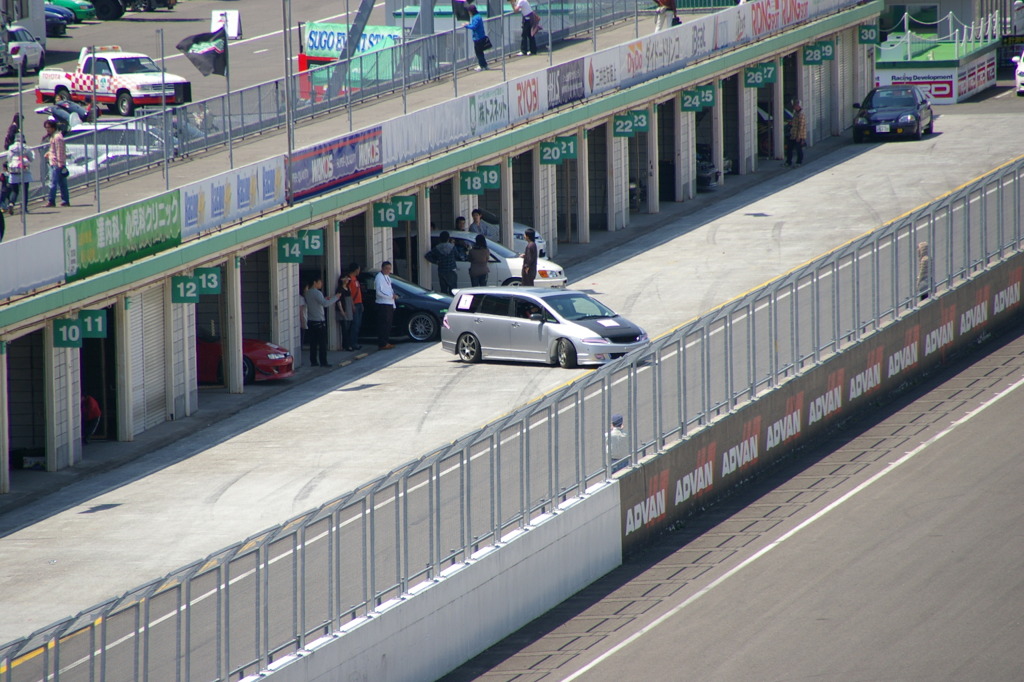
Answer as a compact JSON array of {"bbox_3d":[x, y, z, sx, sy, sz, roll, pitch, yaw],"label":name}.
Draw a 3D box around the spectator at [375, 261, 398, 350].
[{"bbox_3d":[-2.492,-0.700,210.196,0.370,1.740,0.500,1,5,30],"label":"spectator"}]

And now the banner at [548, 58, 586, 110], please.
[{"bbox_3d":[1.212,-5.673,234.987,0.050,0.900,4.953,0,4,10],"label":"banner"}]

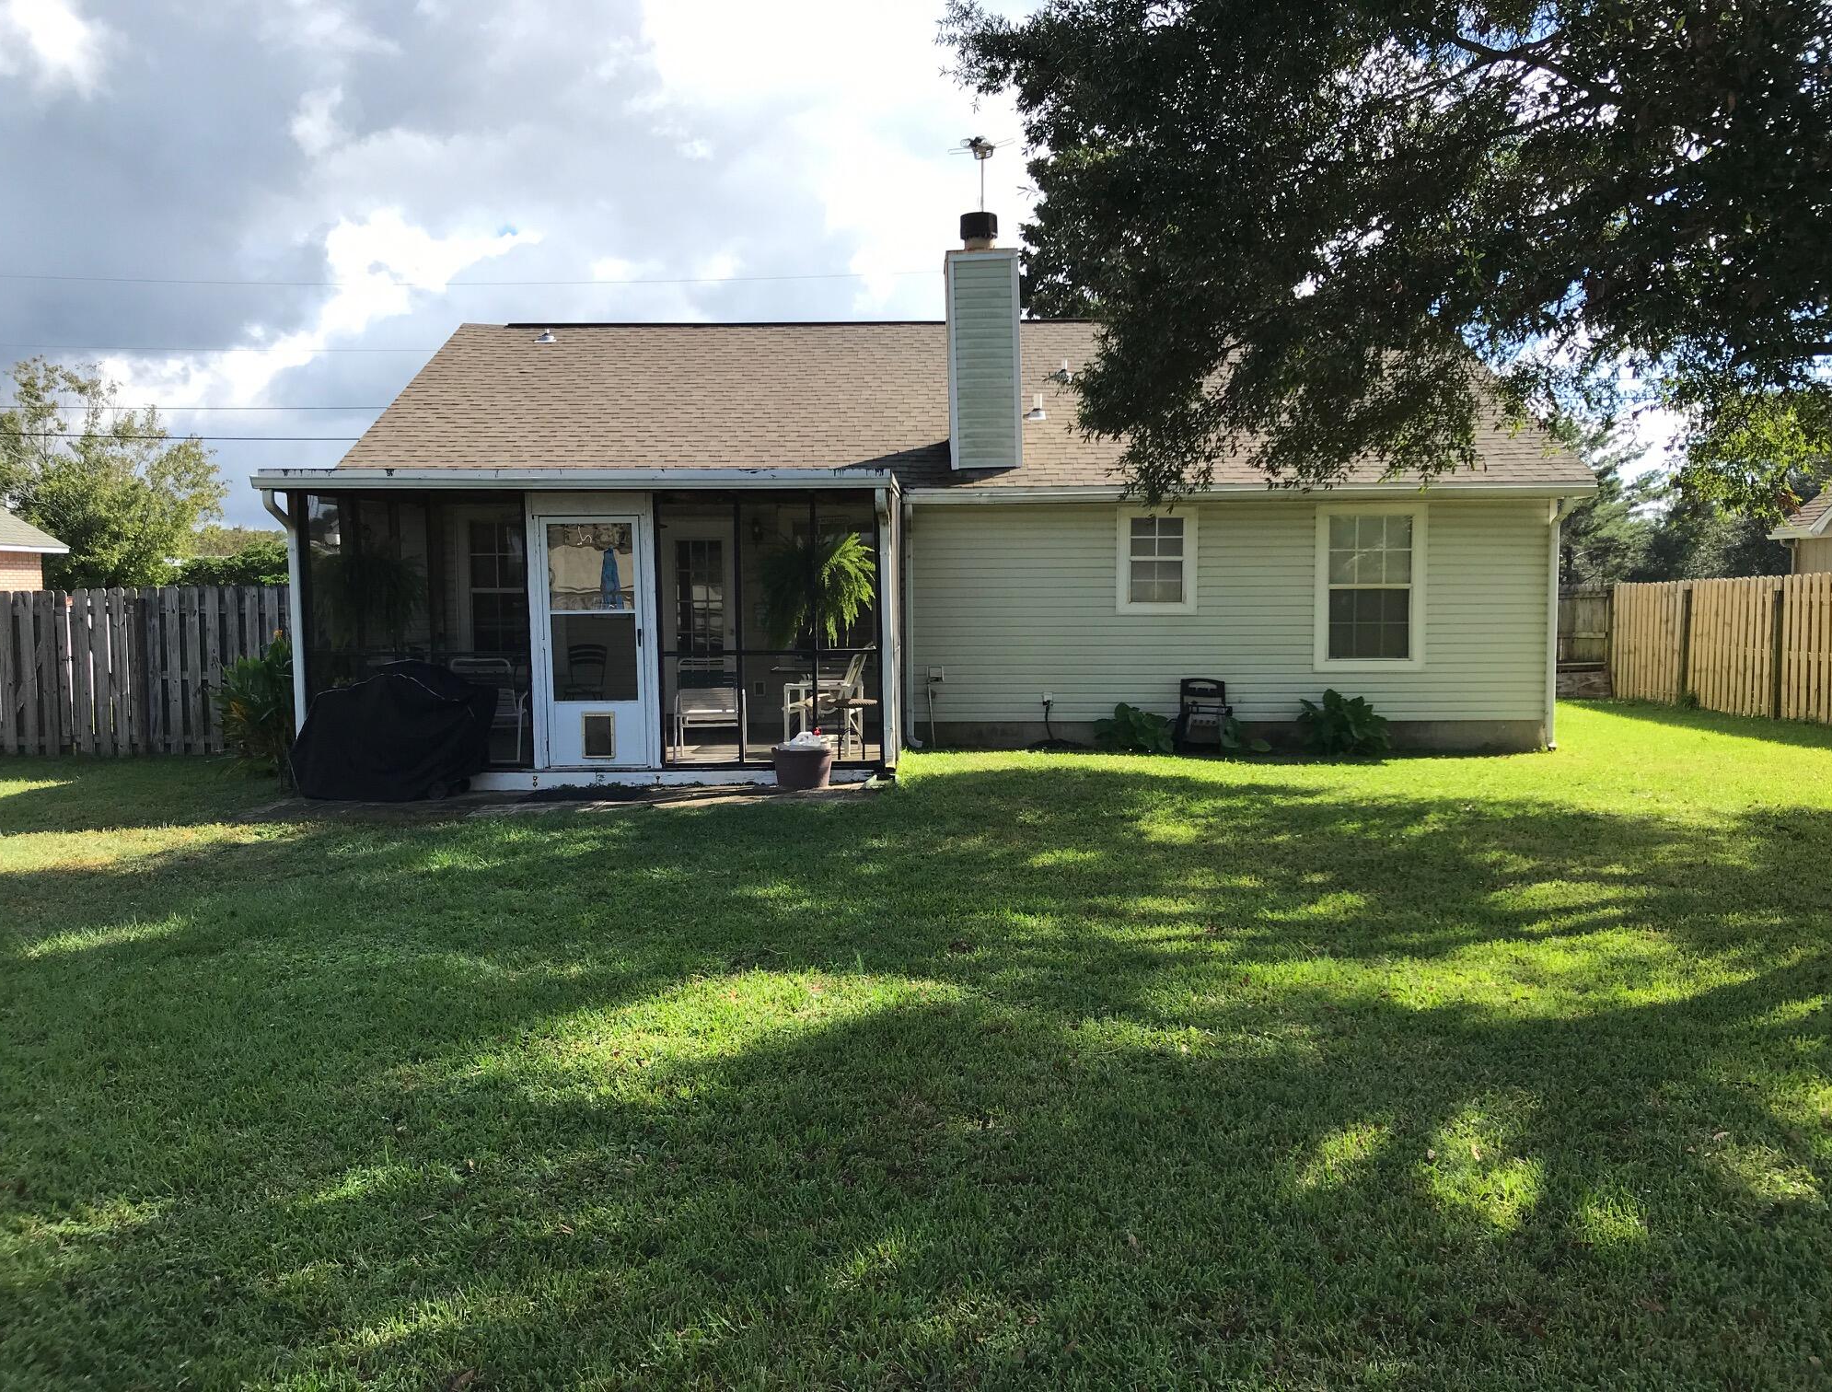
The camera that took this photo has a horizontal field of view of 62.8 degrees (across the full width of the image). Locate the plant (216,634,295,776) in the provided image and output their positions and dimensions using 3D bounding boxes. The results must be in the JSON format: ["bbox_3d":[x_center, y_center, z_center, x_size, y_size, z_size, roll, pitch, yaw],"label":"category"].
[{"bbox_3d":[-5.914,0.098,13.502,0.780,1.350,0.780,0,5,1],"label":"plant"}]

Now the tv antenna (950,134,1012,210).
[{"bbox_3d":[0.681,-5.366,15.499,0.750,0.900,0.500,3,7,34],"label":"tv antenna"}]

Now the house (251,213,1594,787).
[{"bbox_3d":[0.370,-2.477,18.293,12.600,5.500,12.300,0,5,1],"label":"house"}]

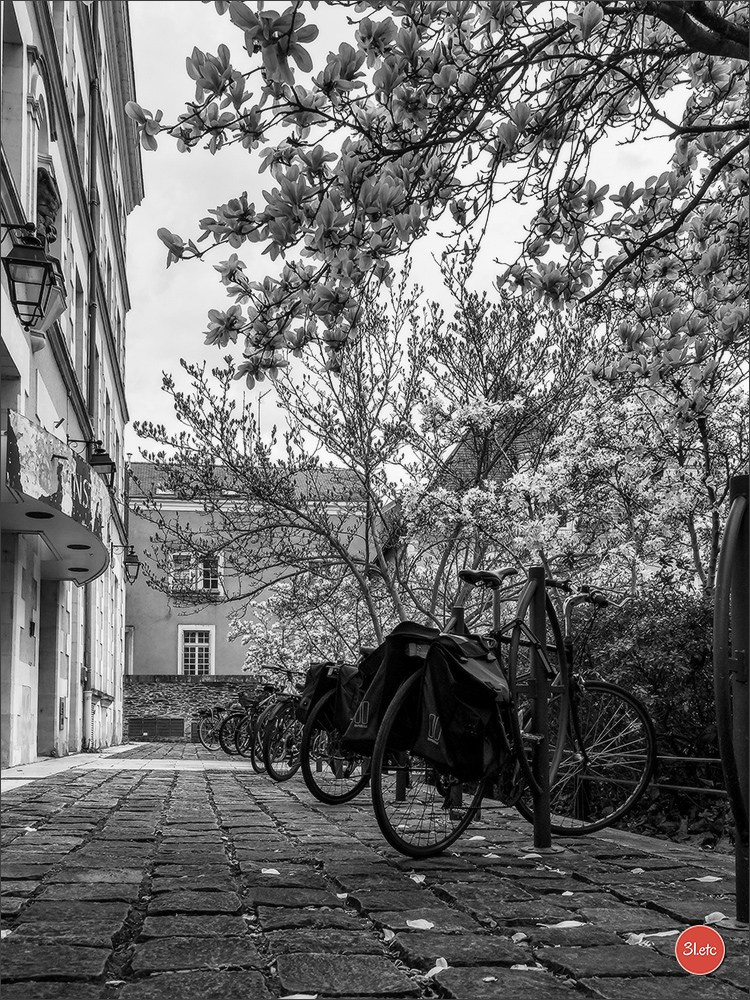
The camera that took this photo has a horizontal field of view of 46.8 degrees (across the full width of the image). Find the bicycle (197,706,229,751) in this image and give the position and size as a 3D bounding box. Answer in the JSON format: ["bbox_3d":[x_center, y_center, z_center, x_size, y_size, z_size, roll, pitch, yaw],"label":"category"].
[{"bbox_3d":[-2.649,4.200,16.000,0.550,0.980,1.650,-9,-15,36],"label":"bicycle"}]

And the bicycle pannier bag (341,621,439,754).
[{"bbox_3d":[0.075,0.724,3.330,0.220,0.480,0.370,-11,-16,42],"label":"bicycle pannier bag"}]

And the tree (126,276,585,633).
[{"bbox_3d":[-0.121,0.306,10.000,5.000,5.500,4.500,0,-12,0],"label":"tree"}]

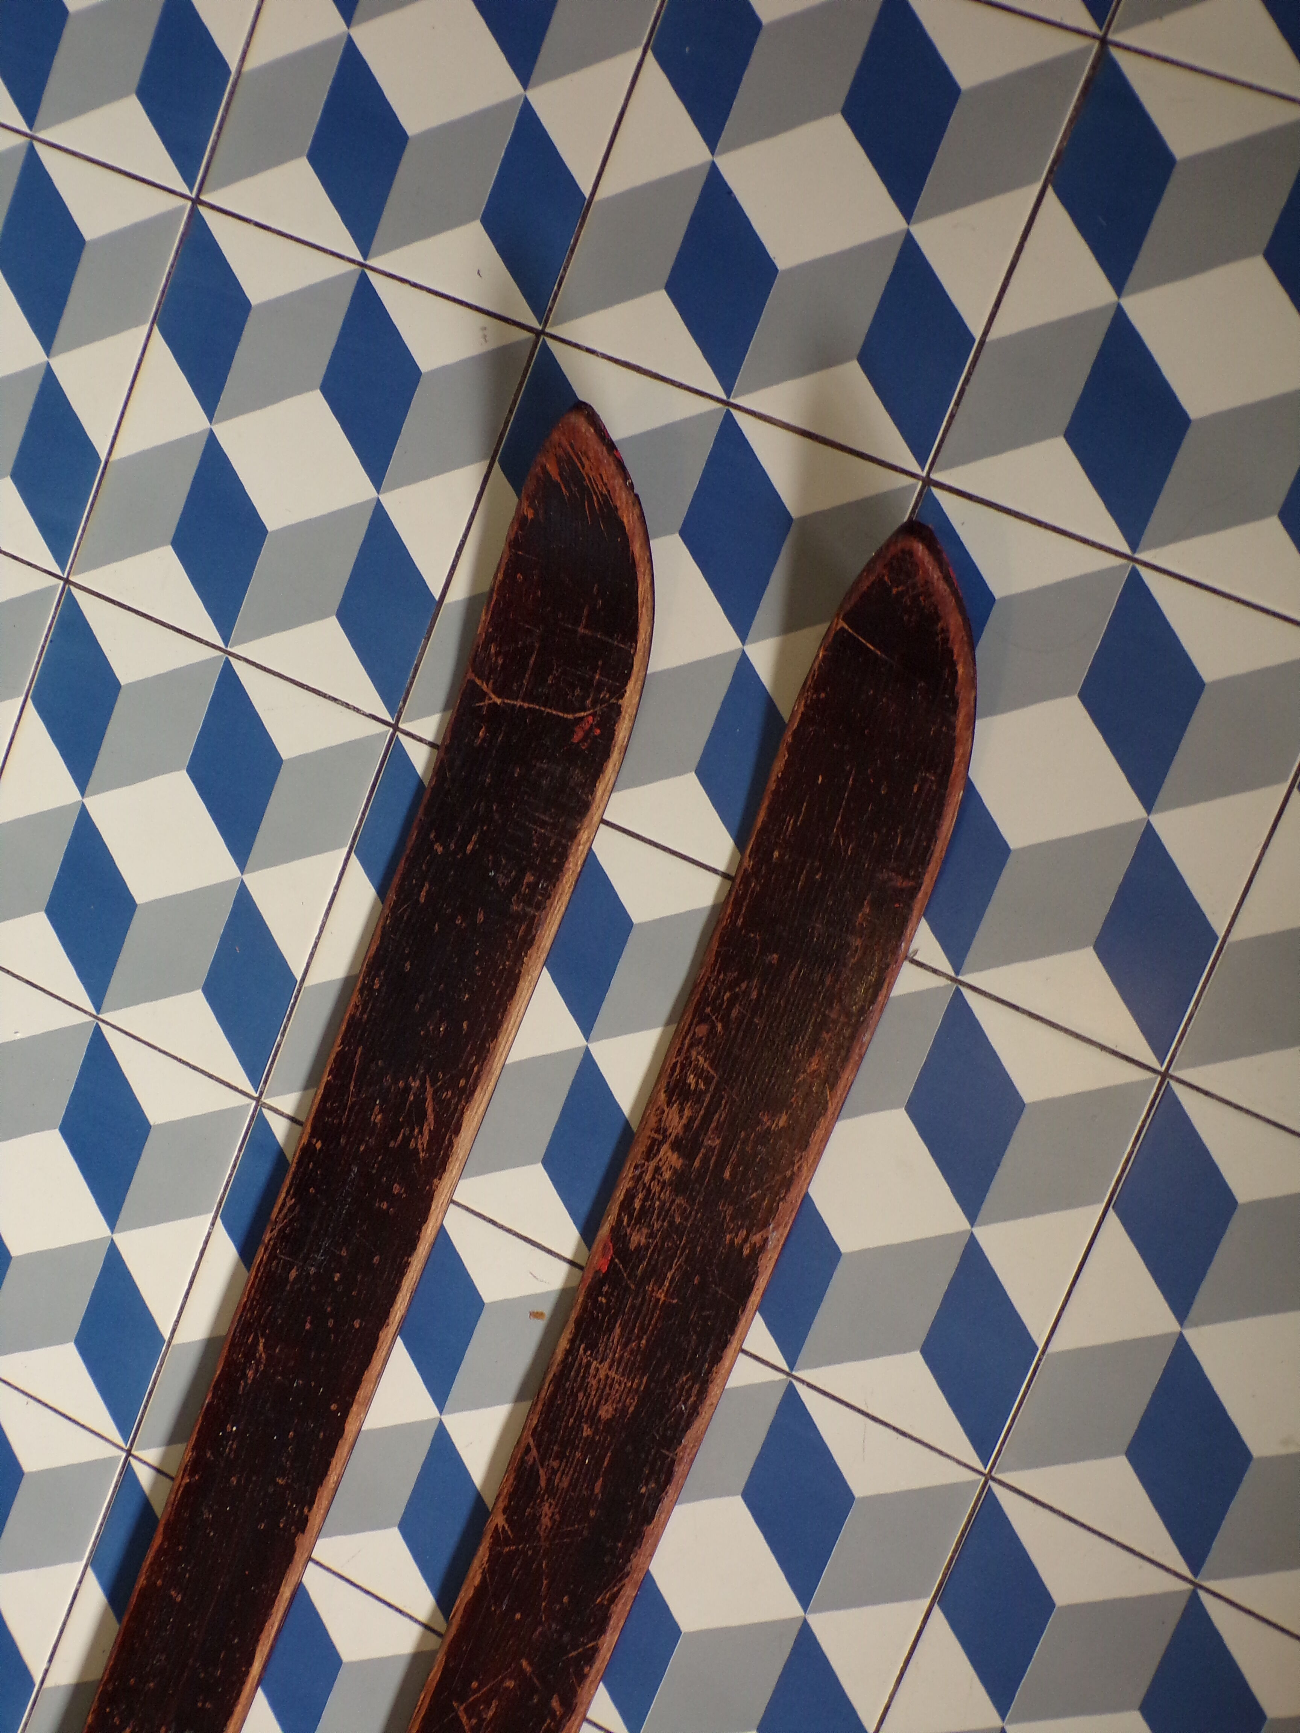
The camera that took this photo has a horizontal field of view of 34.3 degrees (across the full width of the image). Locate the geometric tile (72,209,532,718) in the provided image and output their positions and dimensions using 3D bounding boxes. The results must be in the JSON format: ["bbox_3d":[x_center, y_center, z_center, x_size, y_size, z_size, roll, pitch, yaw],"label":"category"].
[{"bbox_3d":[-0.176,-0.201,1.055,0.200,0.009,0.200,24,100,16],"label":"geometric tile"}]

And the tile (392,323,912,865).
[{"bbox_3d":[0.001,-0.121,0.999,0.200,0.009,0.200,24,100,16],"label":"tile"}]

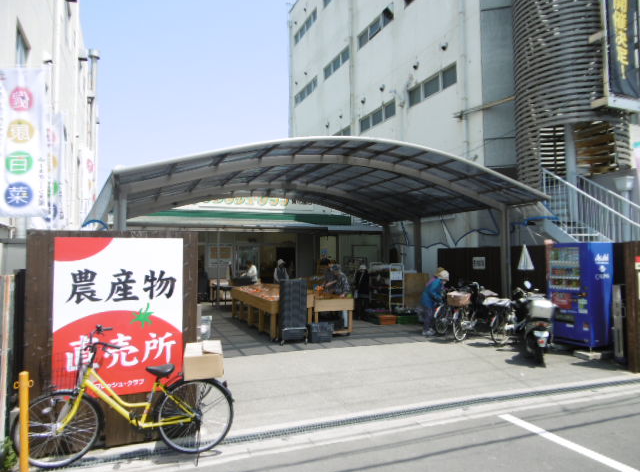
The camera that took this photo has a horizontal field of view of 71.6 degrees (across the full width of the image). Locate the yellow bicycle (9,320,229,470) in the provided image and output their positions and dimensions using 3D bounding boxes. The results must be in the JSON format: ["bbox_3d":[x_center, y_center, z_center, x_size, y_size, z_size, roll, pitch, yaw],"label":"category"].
[{"bbox_3d":[-1.657,1.396,3.828,1.800,1.060,0.570,1,-3,-16],"label":"yellow bicycle"}]

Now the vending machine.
[{"bbox_3d":[4.788,1.069,8.163,0.670,1.830,0.880,1,-3,-22],"label":"vending machine"}]

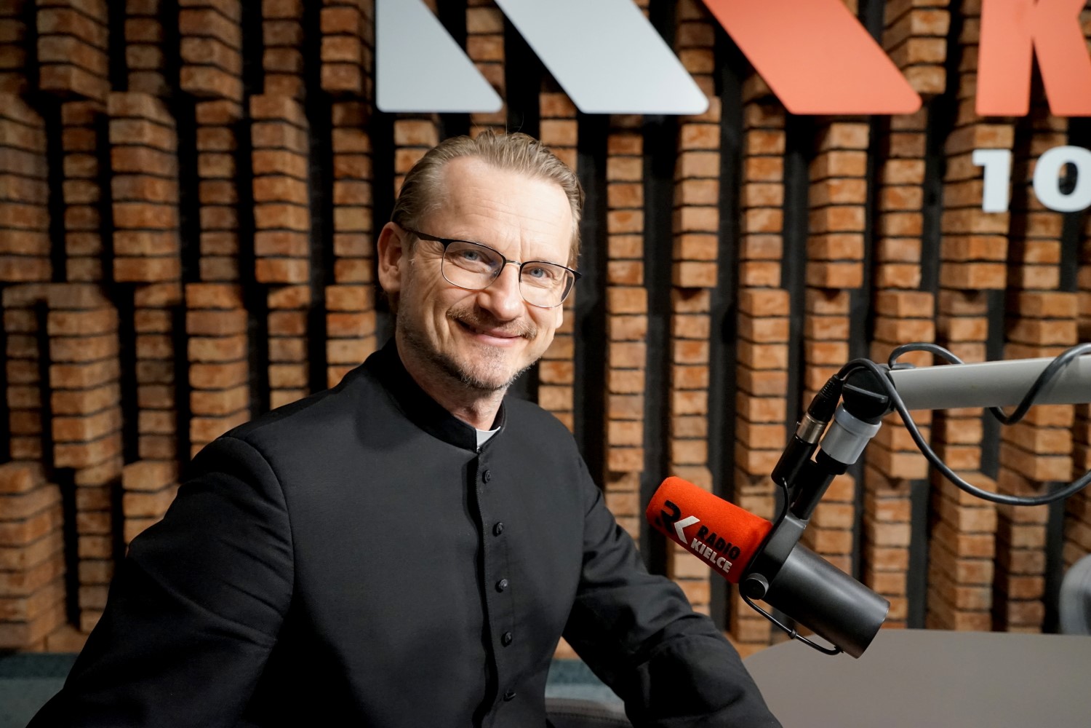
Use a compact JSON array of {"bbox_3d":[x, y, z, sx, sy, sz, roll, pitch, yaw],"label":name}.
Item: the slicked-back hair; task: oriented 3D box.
[{"bbox_3d":[-0.056,-0.137,0.860,0.180,0.170,0.190,14,4,-19],"label":"slicked-back hair"}]

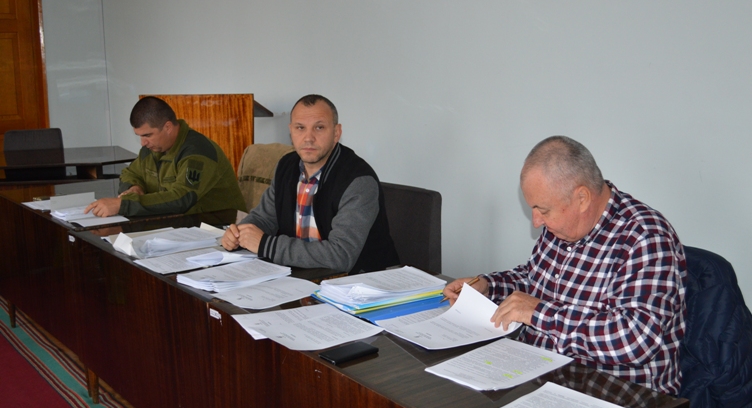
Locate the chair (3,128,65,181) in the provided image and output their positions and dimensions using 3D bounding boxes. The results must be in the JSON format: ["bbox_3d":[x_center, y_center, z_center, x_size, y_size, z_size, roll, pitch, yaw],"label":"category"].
[{"bbox_3d":[-2.375,-0.088,6.181,0.440,0.841,0.520,-5,12,-23],"label":"chair"}]

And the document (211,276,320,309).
[{"bbox_3d":[-0.332,0.271,2.722,0.295,0.010,0.210,-10,14,-42],"label":"document"}]

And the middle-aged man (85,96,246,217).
[{"bbox_3d":[-0.891,0.137,3.961,0.700,1.240,0.620,-8,14,-37],"label":"middle-aged man"}]

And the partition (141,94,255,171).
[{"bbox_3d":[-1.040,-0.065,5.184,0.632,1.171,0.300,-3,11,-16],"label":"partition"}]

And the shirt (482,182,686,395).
[{"bbox_3d":[0.511,0.264,2.227,0.460,0.640,0.580,-8,13,-36],"label":"shirt"}]

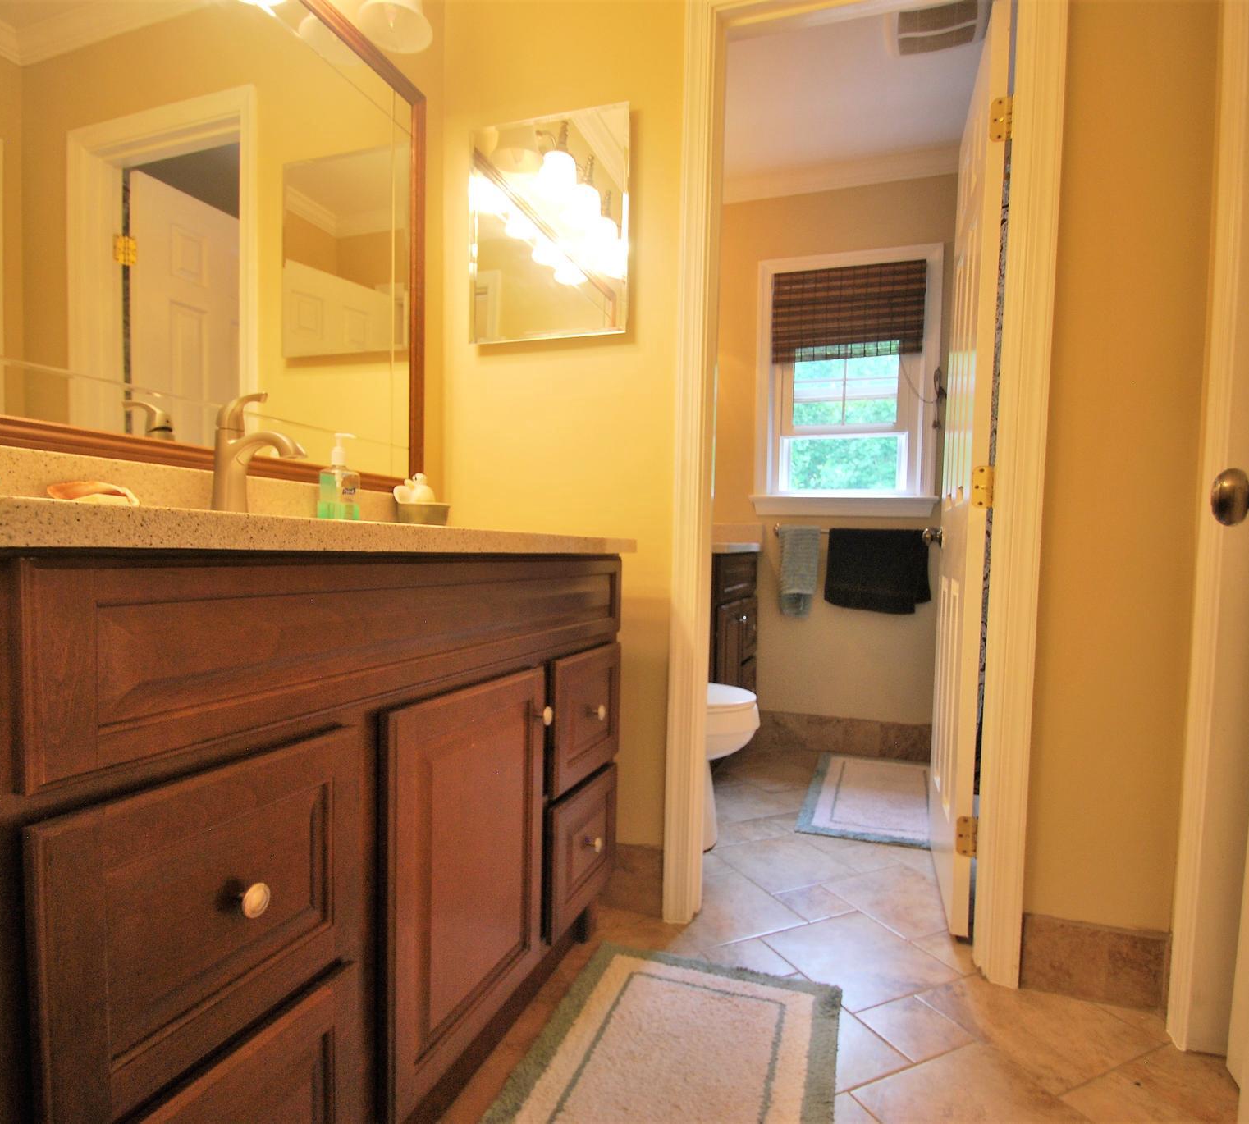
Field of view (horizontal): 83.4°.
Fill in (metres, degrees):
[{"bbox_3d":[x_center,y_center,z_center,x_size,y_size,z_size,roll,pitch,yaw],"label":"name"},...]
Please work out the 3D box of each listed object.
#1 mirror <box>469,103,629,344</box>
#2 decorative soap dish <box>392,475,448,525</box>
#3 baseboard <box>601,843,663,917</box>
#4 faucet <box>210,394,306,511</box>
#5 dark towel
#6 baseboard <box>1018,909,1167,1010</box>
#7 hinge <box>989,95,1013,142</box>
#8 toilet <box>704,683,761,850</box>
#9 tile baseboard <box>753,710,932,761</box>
[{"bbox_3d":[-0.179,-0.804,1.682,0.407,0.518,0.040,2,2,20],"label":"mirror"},{"bbox_3d":[-0.467,-0.139,1.625,0.080,0.128,0.100,2,2,20],"label":"decorative soap dish"},{"bbox_3d":[0.017,0.754,1.666,0.160,0.150,0.015,2,2,20],"label":"baseboard"},{"bbox_3d":[-0.579,-0.168,1.119,0.175,0.207,0.053,2,2,20],"label":"faucet"},{"bbox_3d":[1.018,0.037,2.824,0.415,0.335,0.060,2,2,20],"label":"dark towel"},{"bbox_3d":[0.906,0.770,1.350,0.245,0.148,0.015,2,2,20],"label":"baseboard"},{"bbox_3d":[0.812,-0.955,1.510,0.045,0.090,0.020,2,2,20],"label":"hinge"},{"bbox_3d":[0.038,0.435,2.174,0.750,0.760,0.440,2,2,20],"label":"toilet"},{"bbox_3d":[0.940,0.736,2.943,0.800,0.153,0.015,2,2,20],"label":"tile baseboard"}]

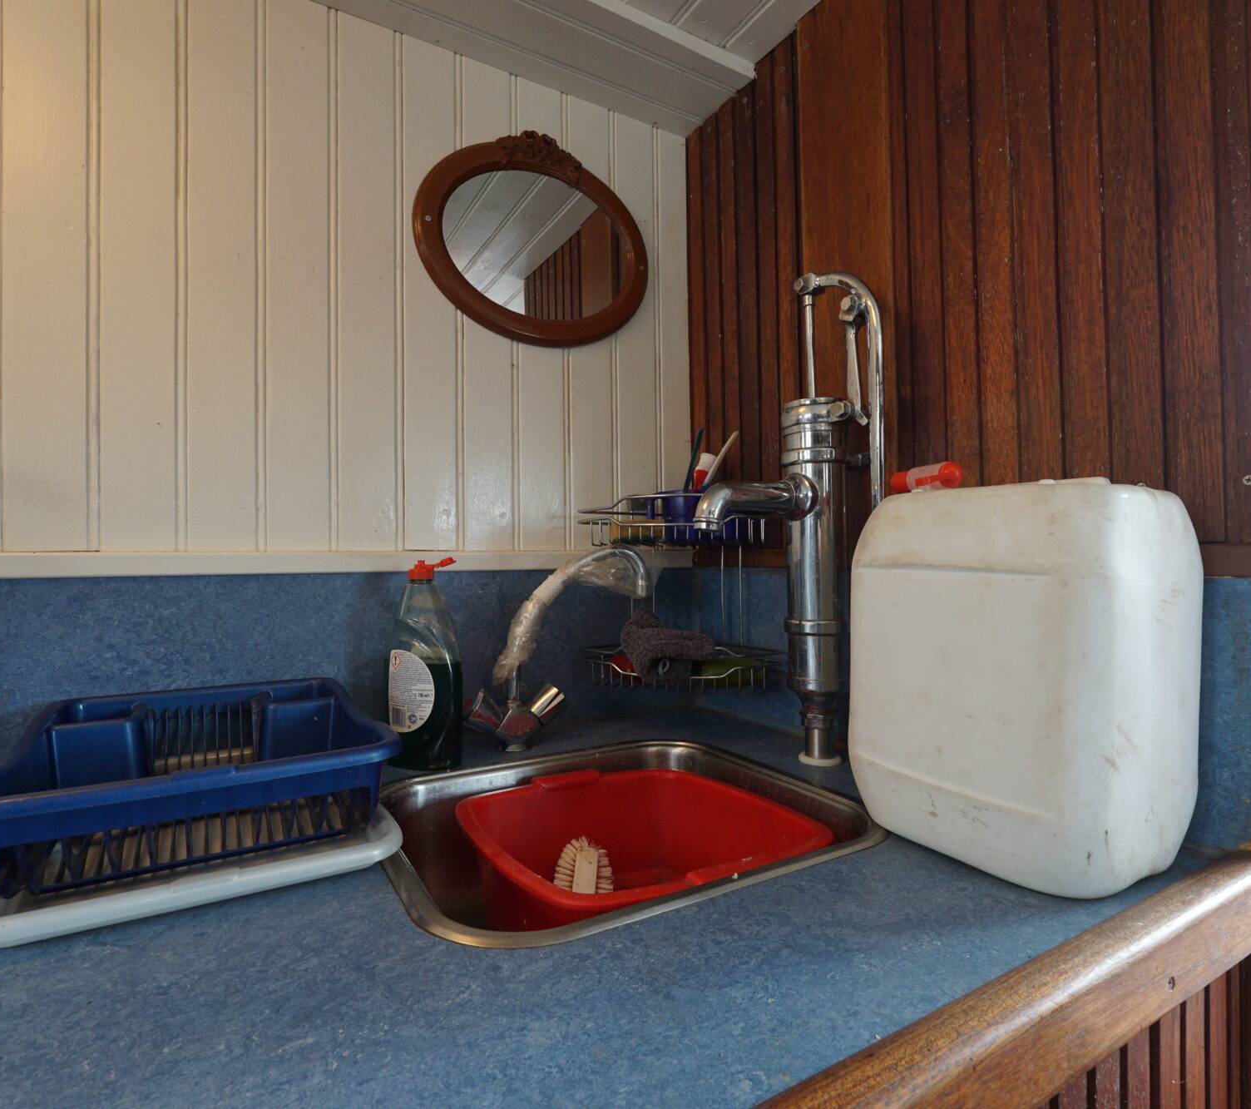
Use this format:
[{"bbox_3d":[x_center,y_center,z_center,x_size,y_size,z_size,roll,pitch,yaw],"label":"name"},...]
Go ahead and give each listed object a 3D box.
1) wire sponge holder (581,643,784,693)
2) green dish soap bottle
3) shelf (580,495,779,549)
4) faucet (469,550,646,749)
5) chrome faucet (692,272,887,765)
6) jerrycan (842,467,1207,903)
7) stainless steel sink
[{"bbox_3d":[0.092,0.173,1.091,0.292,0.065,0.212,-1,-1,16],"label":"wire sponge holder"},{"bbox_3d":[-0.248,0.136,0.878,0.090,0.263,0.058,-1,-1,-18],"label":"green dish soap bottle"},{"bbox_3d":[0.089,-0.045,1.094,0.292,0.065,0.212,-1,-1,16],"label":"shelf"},{"bbox_3d":[-0.084,0.129,0.939,0.260,0.273,0.120,-1,-1,16],"label":"faucet"},{"bbox_3d":[0.199,-0.051,0.821,0.225,0.620,0.150,0,-1,-29],"label":"chrome faucet"},{"bbox_3d":[0.341,0.096,0.619,0.185,0.318,0.233,0,-1,-29],"label":"jerrycan"},{"bbox_3d":[-0.021,0.341,0.719,0.458,0.160,0.427,0,-1,-29],"label":"stainless steel sink"}]

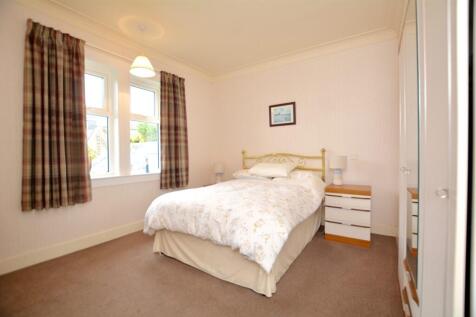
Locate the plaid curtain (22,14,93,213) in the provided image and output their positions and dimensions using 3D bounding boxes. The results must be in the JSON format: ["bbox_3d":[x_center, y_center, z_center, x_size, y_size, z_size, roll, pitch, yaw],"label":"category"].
[{"bbox_3d":[-1.877,-0.417,2.074,0.139,1.824,0.538,1,2,35],"label":"plaid curtain"}]

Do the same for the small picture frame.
[{"bbox_3d":[0.768,-0.756,3.450,0.479,0.377,0.025,1,2,35],"label":"small picture frame"}]

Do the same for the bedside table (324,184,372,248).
[{"bbox_3d":[1.462,0.711,2.615,0.488,0.666,0.488,1,2,35],"label":"bedside table"}]

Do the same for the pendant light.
[{"bbox_3d":[-1.202,-1.163,2.505,0.293,0.184,0.293,0,1,0],"label":"pendant light"}]

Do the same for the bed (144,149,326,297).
[{"bbox_3d":[0.163,0.461,2.680,1.554,1.177,1.992,1,2,35],"label":"bed"}]

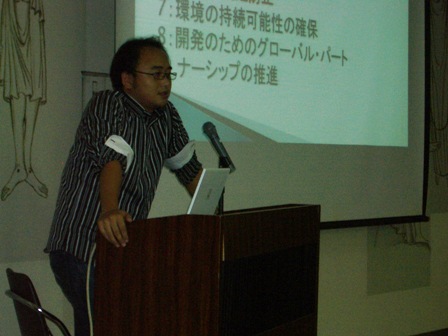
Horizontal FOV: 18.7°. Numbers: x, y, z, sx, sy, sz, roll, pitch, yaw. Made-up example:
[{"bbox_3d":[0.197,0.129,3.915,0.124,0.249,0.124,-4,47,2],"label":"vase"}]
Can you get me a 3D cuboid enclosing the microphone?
[{"bbox_3d":[-0.016,-0.077,5.100,0.049,0.220,0.049,-28,-12,0],"label":"microphone"}]

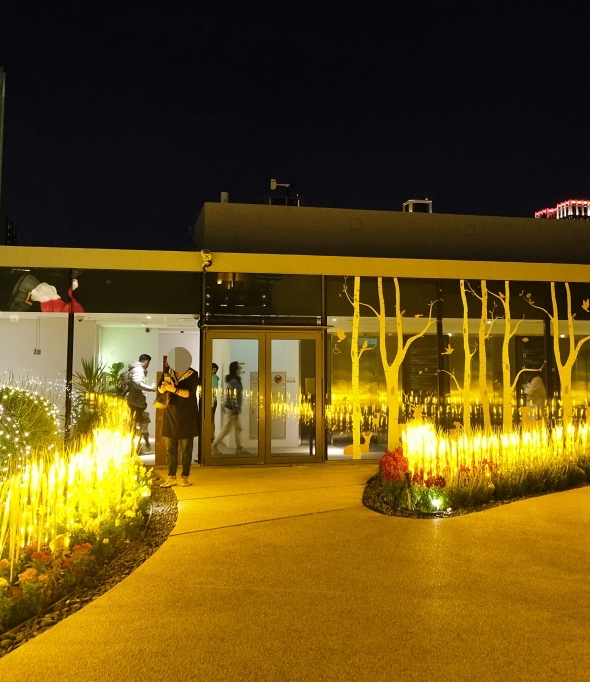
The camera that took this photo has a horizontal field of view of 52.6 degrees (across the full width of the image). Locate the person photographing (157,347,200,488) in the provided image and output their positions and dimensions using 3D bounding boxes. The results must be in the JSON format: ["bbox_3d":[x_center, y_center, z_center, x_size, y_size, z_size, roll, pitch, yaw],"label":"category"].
[{"bbox_3d":[-1.379,0.897,7.131,0.480,1.630,0.420,-1,-5,14],"label":"person photographing"}]

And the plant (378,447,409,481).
[{"bbox_3d":[1.072,1.334,6.500,0.350,0.390,0.350,0,-5,0],"label":"plant"}]

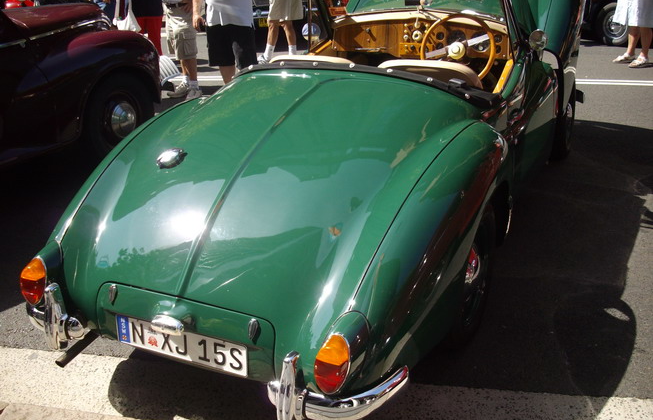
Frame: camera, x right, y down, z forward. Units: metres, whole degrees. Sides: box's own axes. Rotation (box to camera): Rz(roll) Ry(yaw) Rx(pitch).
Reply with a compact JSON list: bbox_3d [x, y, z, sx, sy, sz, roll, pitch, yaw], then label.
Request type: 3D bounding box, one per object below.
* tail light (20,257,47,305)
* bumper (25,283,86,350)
[{"bbox_3d":[-1.025,0.250,2.445,0.115,0.180,0.080,12,27,29],"label":"tail light"},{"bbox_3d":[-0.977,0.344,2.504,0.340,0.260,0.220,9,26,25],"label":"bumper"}]

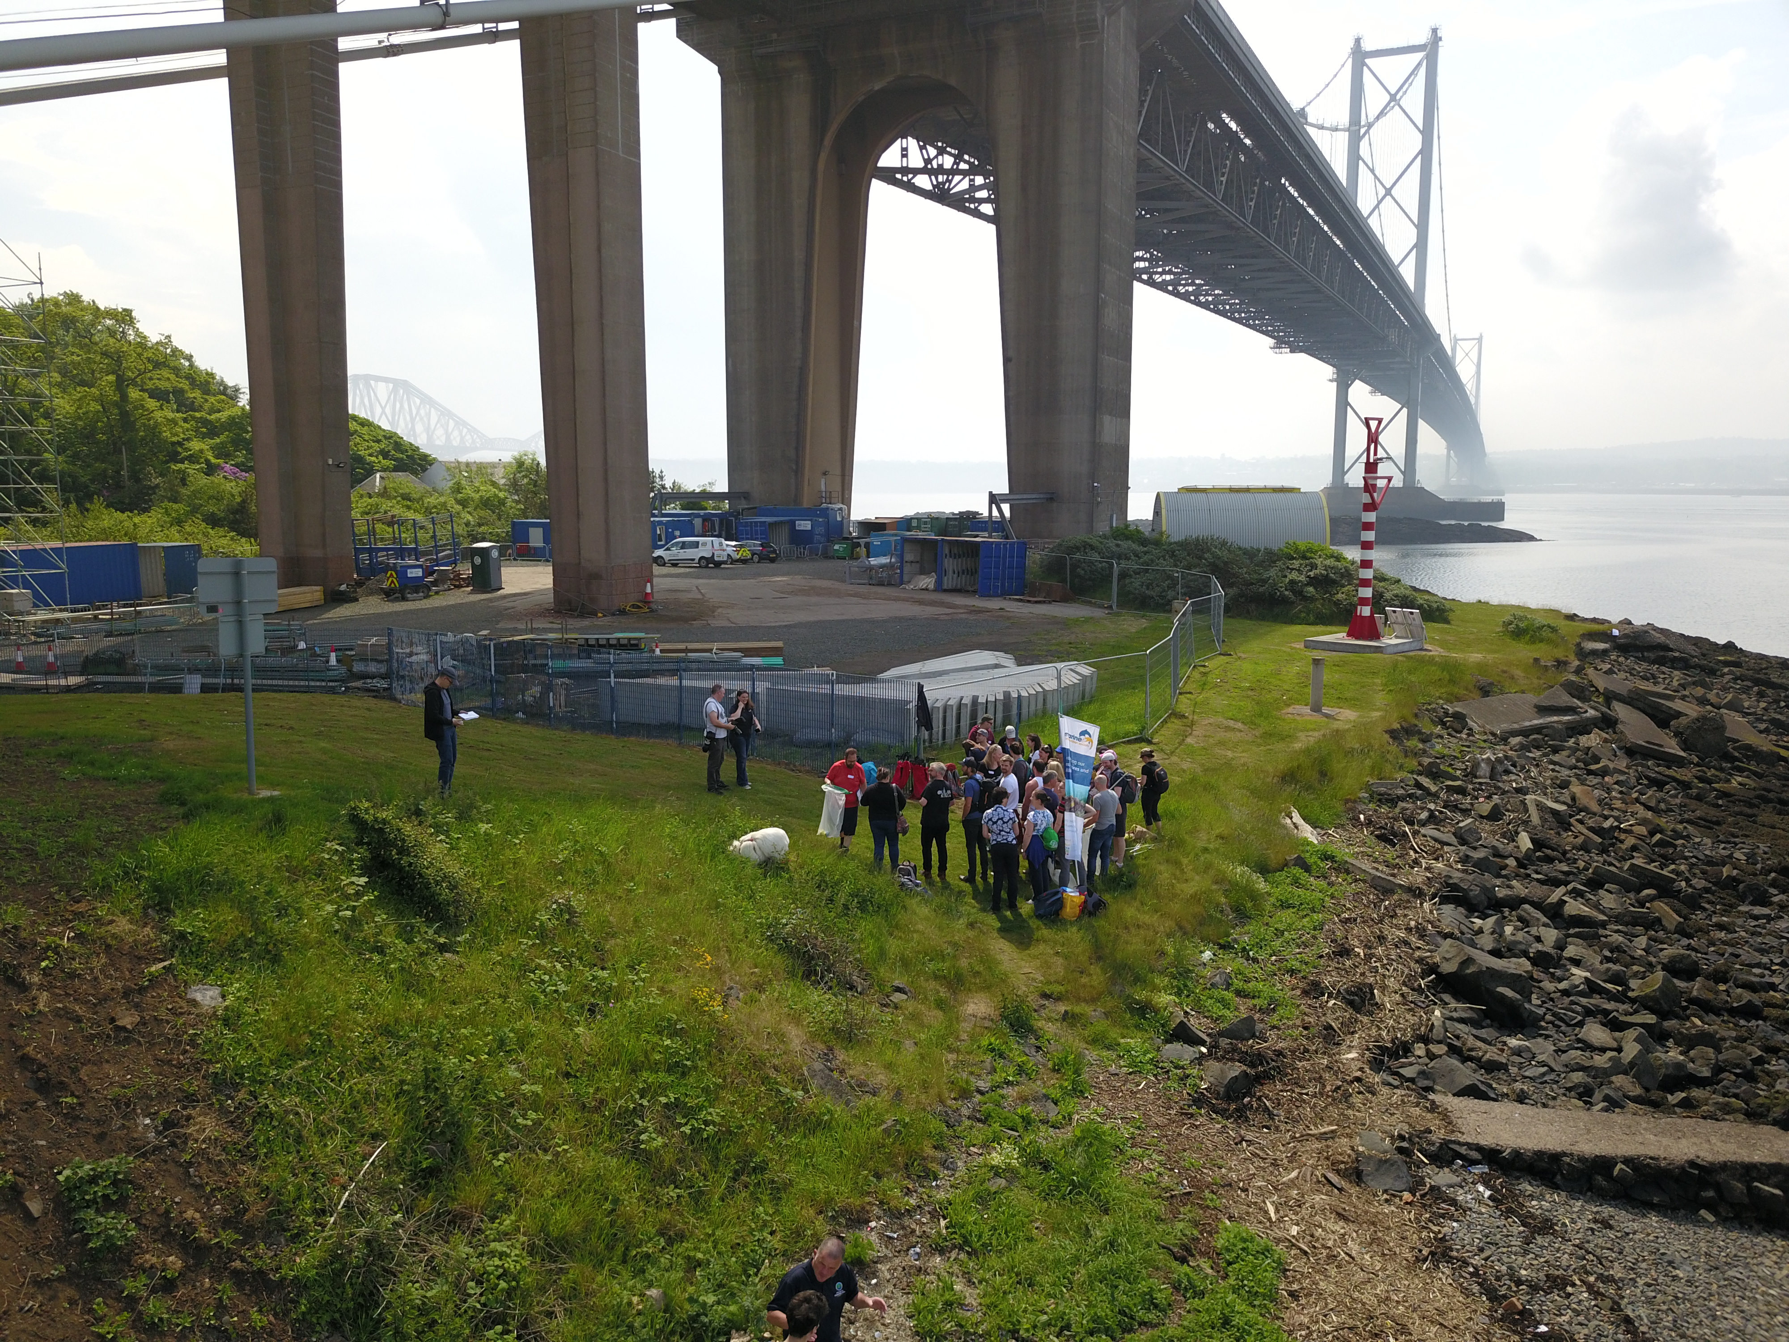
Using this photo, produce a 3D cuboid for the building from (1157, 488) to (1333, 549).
[{"bbox_3d":[27.262,-11.940,106.666,12.515,5.050,8.600,1,8,6],"label":"building"}]

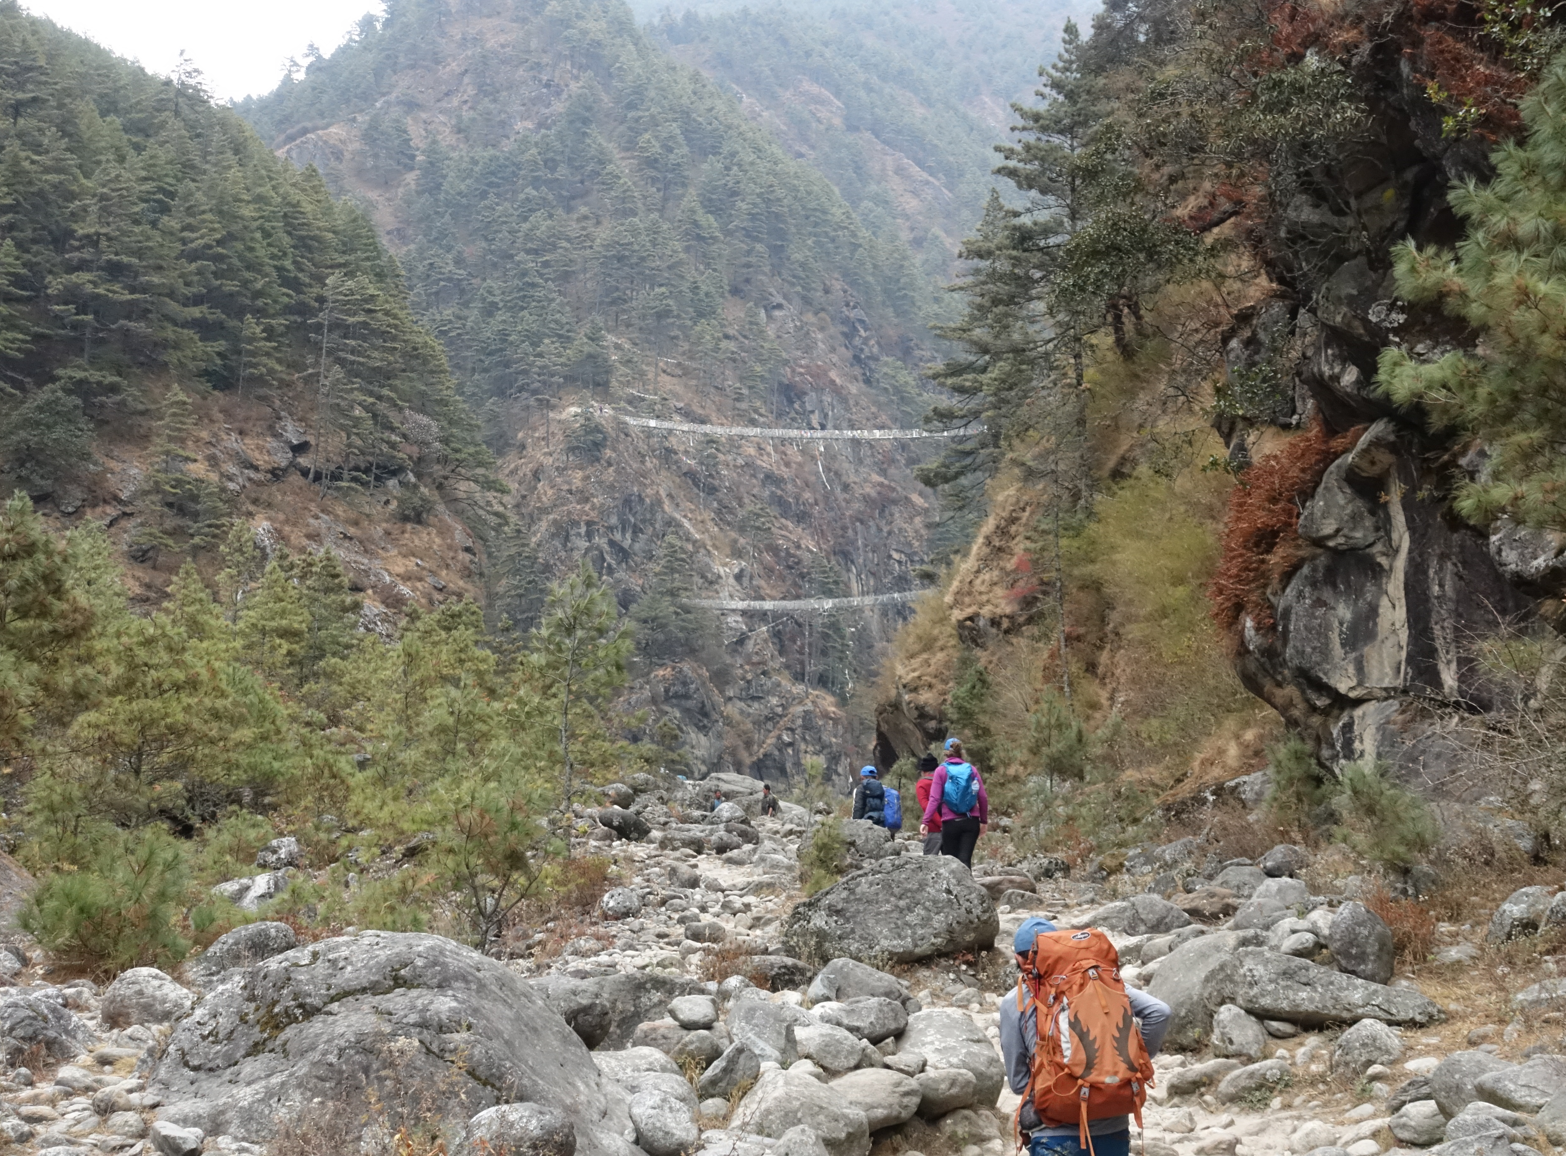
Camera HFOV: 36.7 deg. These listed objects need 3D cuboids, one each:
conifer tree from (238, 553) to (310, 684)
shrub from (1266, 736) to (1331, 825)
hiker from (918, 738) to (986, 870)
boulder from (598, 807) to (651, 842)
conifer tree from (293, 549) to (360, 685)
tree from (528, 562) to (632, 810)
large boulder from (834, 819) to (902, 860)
[{"bbox_3d":[-12.950,1.235,59.801,1.850,3.800,1.850,0,-6,0],"label":"conifer tree"},{"bbox_3d":[5.242,2.061,23.951,0.650,0.930,0.620,0,-6,0],"label":"shrub"},{"bbox_3d":[1.549,2.303,21.412,0.600,1.690,0.480,1,-6,-10],"label":"hiker"},{"bbox_3d":[-2.474,3.880,36.971,0.800,0.560,0.620,0,-6,0],"label":"boulder"},{"bbox_3d":[-12.187,1.193,62.791,1.800,4.000,1.800,0,-6,0],"label":"conifer tree"},{"bbox_3d":[-2.841,1.762,32.791,1.450,4.000,1.450,0,-6,0],"label":"tree"},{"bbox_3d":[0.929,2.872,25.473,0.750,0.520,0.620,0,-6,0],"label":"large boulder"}]

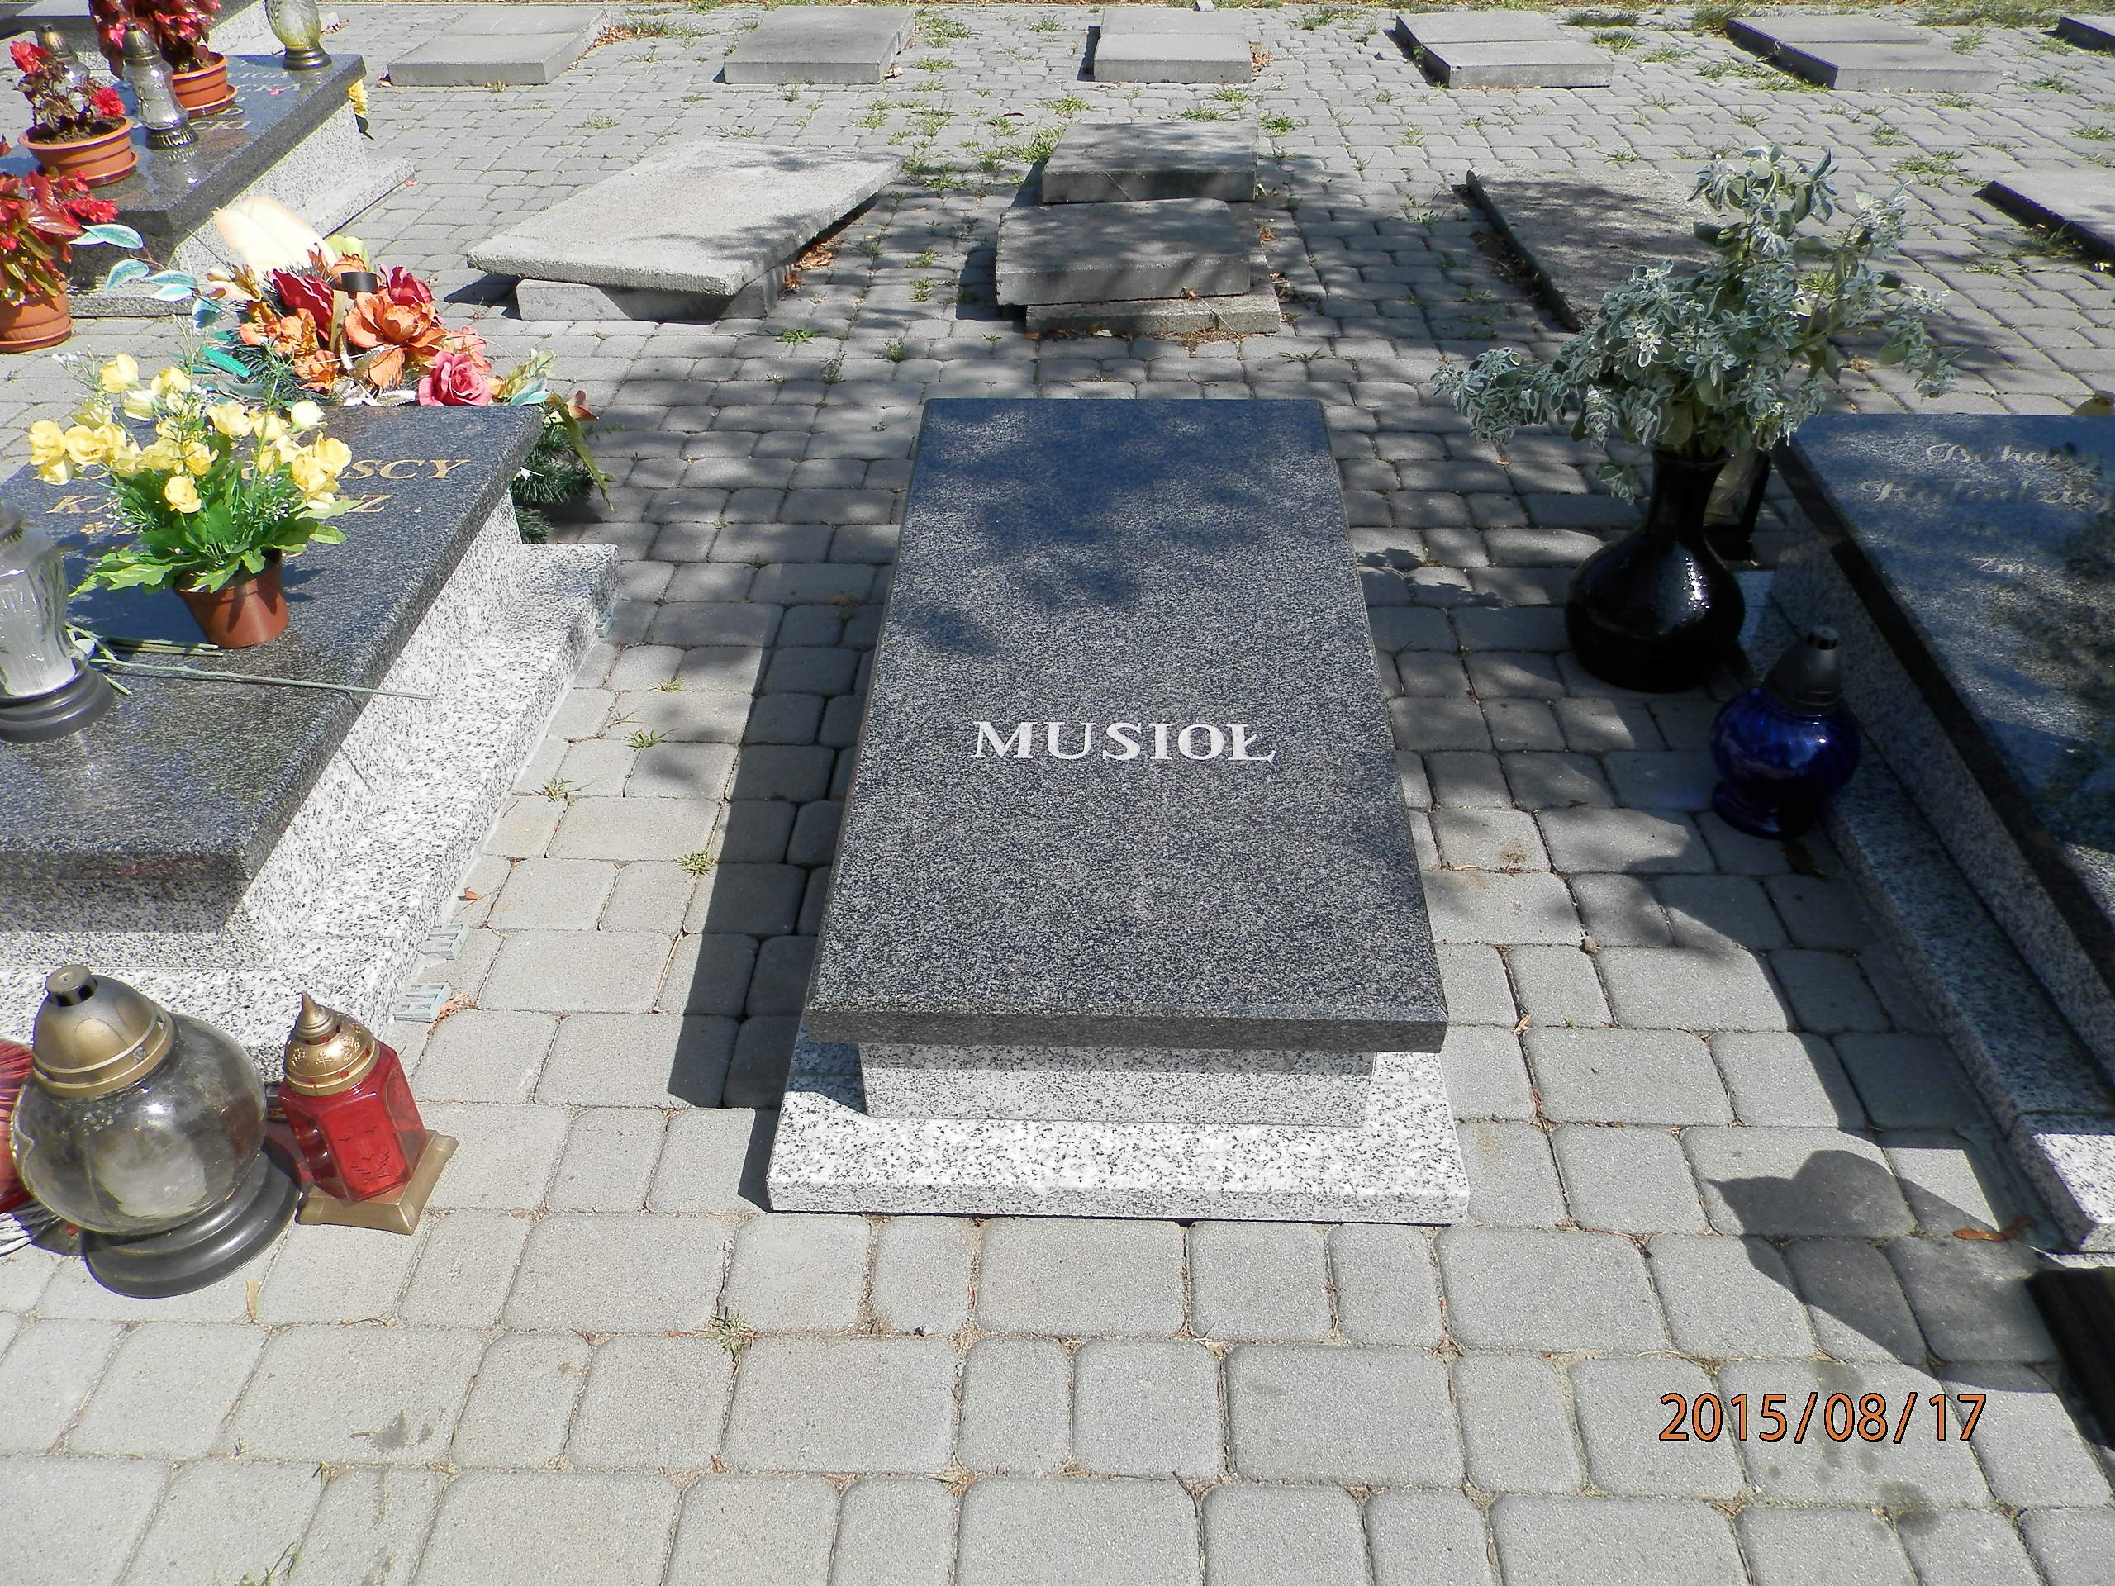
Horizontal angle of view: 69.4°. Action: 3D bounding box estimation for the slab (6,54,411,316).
[{"bbox_3d":[-2.078,-1.468,3.607,0.602,0.318,1.128,1,36,2],"label":"slab"}]

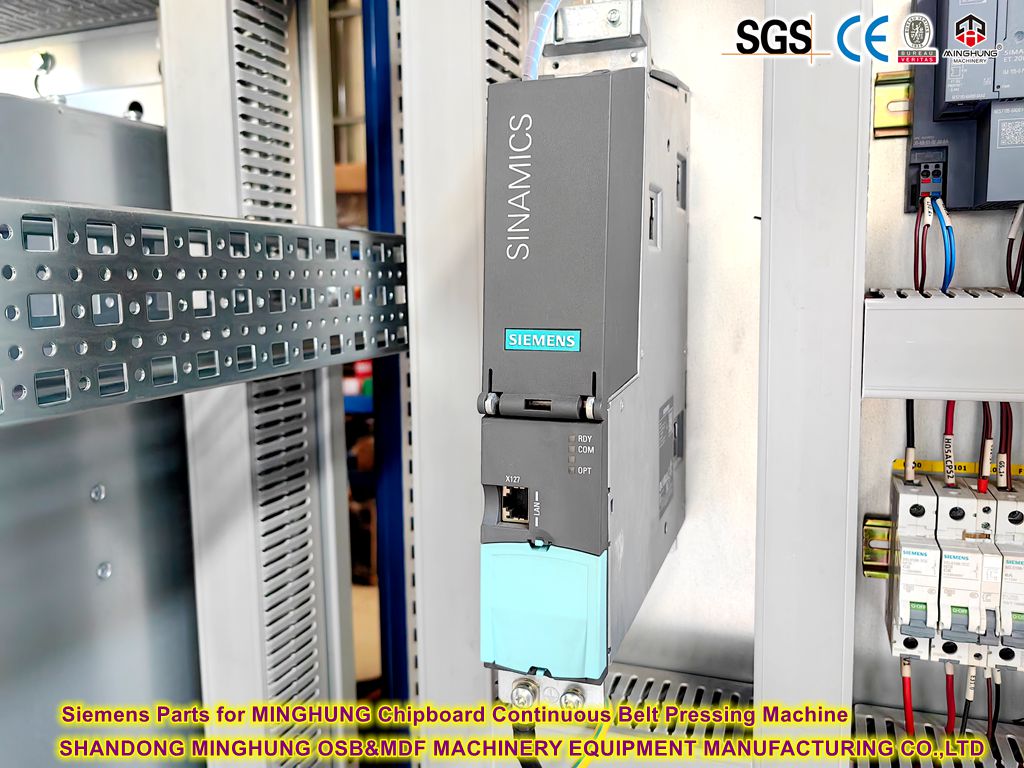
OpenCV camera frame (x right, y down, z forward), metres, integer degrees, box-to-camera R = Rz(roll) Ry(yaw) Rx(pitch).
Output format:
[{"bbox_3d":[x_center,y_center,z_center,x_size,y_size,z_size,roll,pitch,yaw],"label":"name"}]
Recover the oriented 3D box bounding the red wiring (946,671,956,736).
[{"bbox_3d":[0.246,0.180,0.449,0.005,0.041,0.005,-3,12,20],"label":"red wiring"}]

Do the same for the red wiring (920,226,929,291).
[{"bbox_3d":[0.212,-0.065,0.411,0.004,0.033,0.005,2,8,20],"label":"red wiring"}]

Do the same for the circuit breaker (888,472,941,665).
[{"bbox_3d":[0.217,0.102,0.433,0.018,0.090,0.072,2,8,20],"label":"circuit breaker"}]

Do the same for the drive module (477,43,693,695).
[{"bbox_3d":[0.044,-0.023,0.382,0.051,0.252,0.209,2,8,20],"label":"drive module"}]

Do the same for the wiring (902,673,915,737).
[{"bbox_3d":[0.226,0.184,0.455,0.005,0.039,0.005,-6,8,21],"label":"wiring"}]

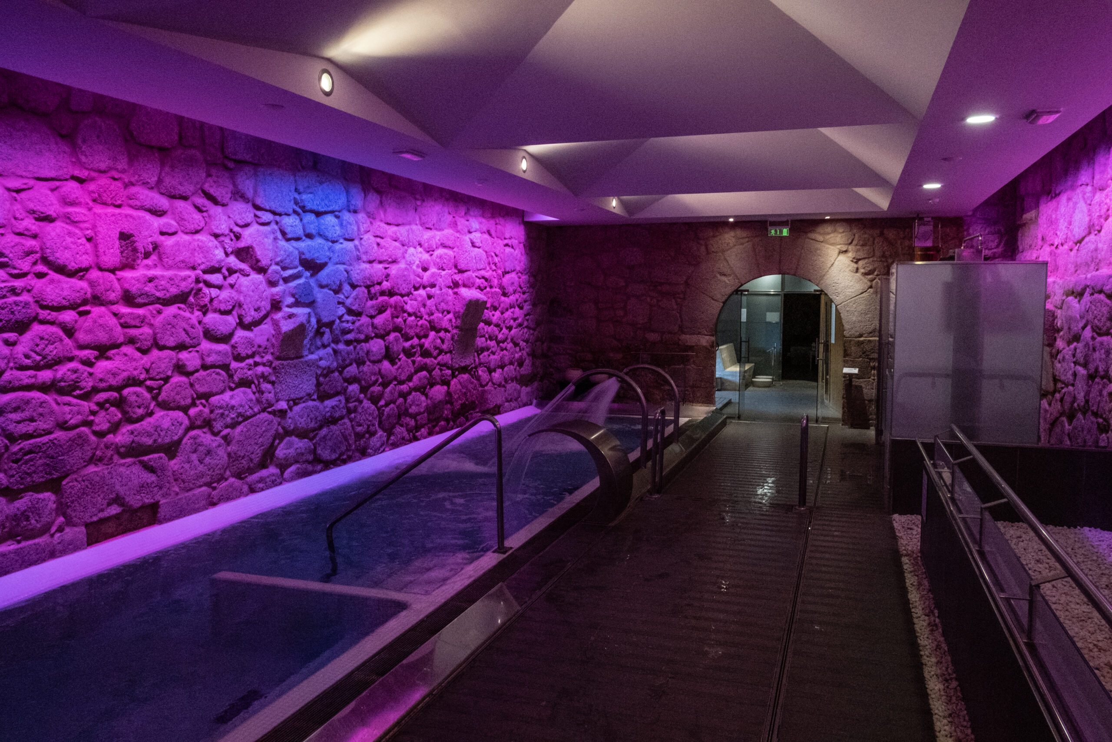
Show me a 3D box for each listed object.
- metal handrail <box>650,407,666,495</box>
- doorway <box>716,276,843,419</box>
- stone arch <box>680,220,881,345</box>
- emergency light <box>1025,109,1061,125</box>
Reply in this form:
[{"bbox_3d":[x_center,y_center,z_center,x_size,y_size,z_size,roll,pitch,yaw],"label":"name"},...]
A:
[{"bbox_3d":[0.923,0.743,7.550,0.055,0.802,0.350,2,5,20],"label":"metal handrail"},{"bbox_3d":[3.421,-0.363,12.788,1.879,2.205,0.420,2,5,20],"label":"doorway"},{"bbox_3d":[3.400,-1.307,12.693,2.914,1.636,0.420,2,5,20],"label":"stone arch"},{"bbox_3d":[3.105,-1.620,5.306,0.154,0.040,0.341,2,5,20],"label":"emergency light"}]

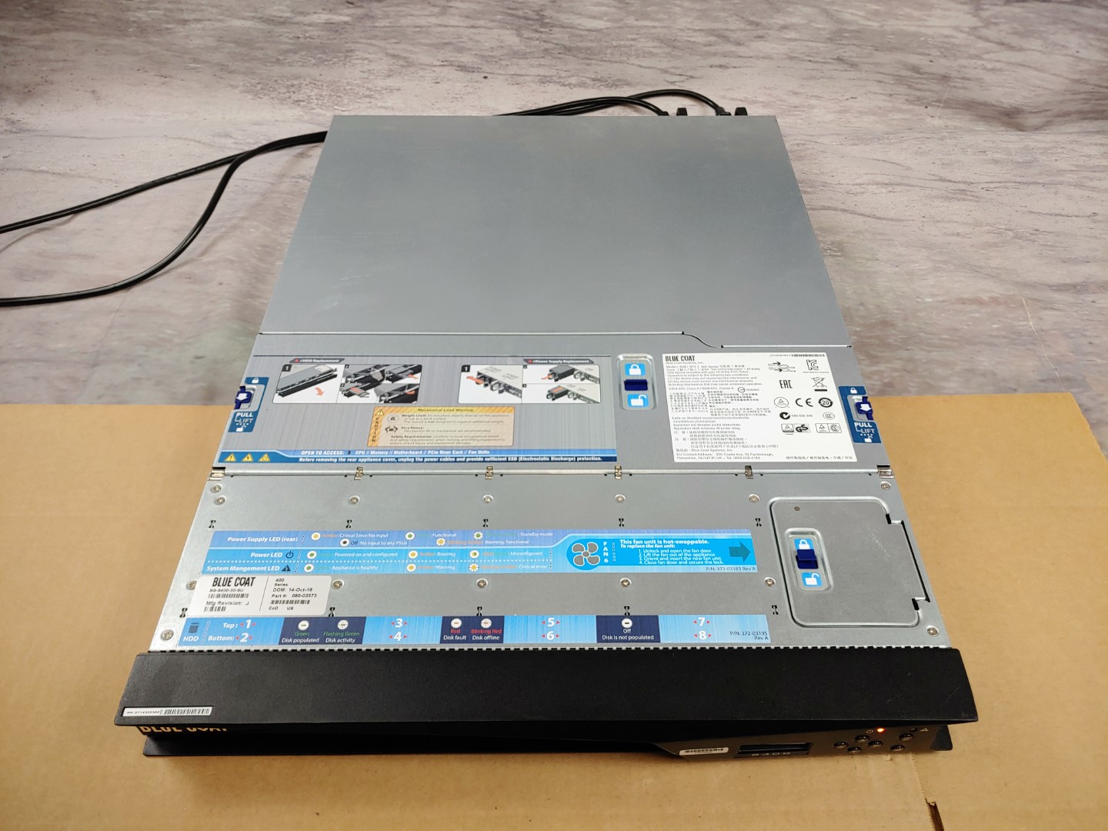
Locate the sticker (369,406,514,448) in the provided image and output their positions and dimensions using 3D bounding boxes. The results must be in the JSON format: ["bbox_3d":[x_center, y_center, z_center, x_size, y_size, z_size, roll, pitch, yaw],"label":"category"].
[{"bbox_3d":[-0.074,0.007,0.553,0.095,0.001,0.034,0,49,1],"label":"sticker"}]

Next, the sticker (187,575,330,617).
[{"bbox_3d":[-0.166,0.102,0.471,0.076,0.001,0.025,0,49,1],"label":"sticker"}]

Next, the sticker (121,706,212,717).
[{"bbox_3d":[-0.199,0.153,0.430,0.045,0.001,0.005,0,49,1],"label":"sticker"}]

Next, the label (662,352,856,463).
[{"bbox_3d":[0.136,-0.007,0.564,0.116,0.001,0.098,0,49,1],"label":"label"}]

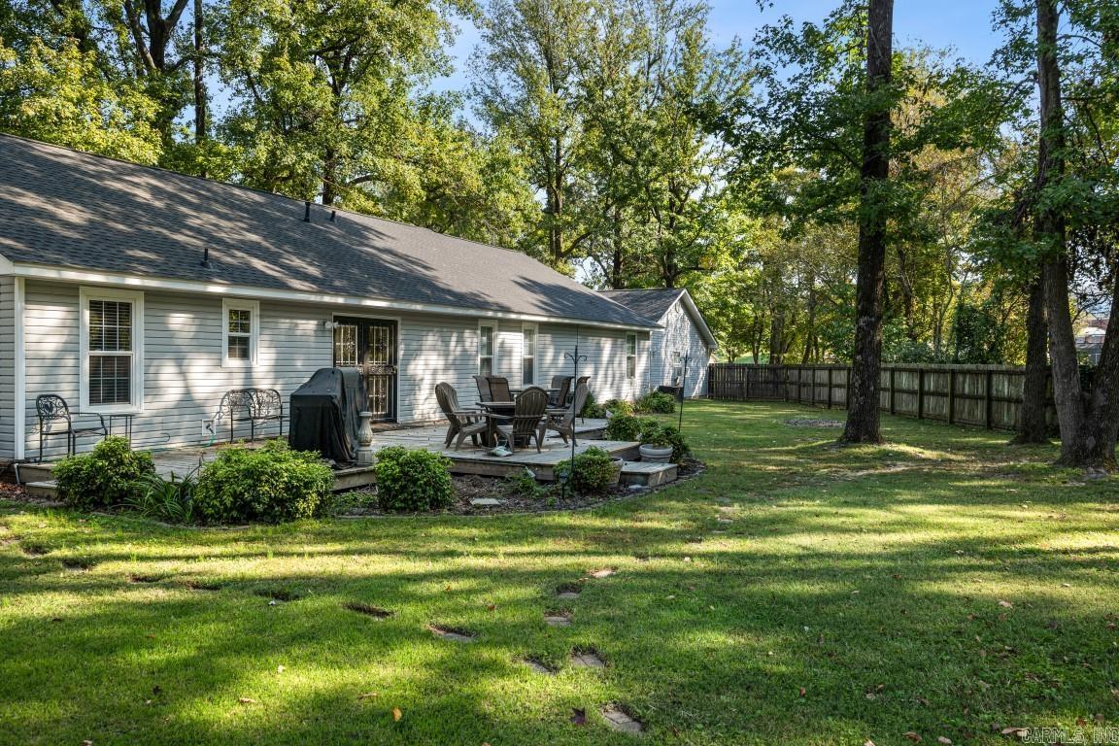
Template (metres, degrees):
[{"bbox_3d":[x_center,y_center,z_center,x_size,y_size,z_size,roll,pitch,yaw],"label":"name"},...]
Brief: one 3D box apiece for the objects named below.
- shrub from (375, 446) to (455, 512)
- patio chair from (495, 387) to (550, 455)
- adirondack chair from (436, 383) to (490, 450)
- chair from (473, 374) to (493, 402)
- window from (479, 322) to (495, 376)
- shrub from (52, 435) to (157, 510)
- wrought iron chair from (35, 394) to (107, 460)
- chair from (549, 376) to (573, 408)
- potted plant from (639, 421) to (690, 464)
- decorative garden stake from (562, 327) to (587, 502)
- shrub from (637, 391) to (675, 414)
[{"bbox_3d":[-1.610,1.130,9.735,0.880,0.690,0.850,0,1,0],"label":"shrub"},{"bbox_3d":[-0.570,0.685,13.160,0.700,0.990,0.820,0,1,-22],"label":"patio chair"},{"bbox_3d":[-1.540,0.673,13.760,0.820,1.000,0.720,0,1,-18],"label":"adirondack chair"},{"bbox_3d":[-1.315,0.539,17.200,0.680,0.970,0.610,1,1,29],"label":"chair"},{"bbox_3d":[-1.644,-0.406,20.195,0.100,1.579,0.740,1,1,27],"label":"window"},{"bbox_3d":[-5.219,1.098,9.980,1.150,0.770,1.050,0,1,-22],"label":"shrub"},{"bbox_3d":[-6.070,0.690,10.840,0.600,0.860,0.560,0,1,14],"label":"wrought iron chair"},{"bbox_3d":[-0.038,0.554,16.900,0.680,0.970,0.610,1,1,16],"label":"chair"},{"bbox_3d":[1.714,1.109,14.150,0.800,0.720,0.750,0,1,0],"label":"potted plant"},{"bbox_3d":[0.185,0.452,10.337,0.280,2.030,0.060,0,1,0],"label":"decorative garden stake"},{"bbox_3d":[2.900,0.820,26.013,1.200,0.690,1.100,0,1,0],"label":"shrub"}]

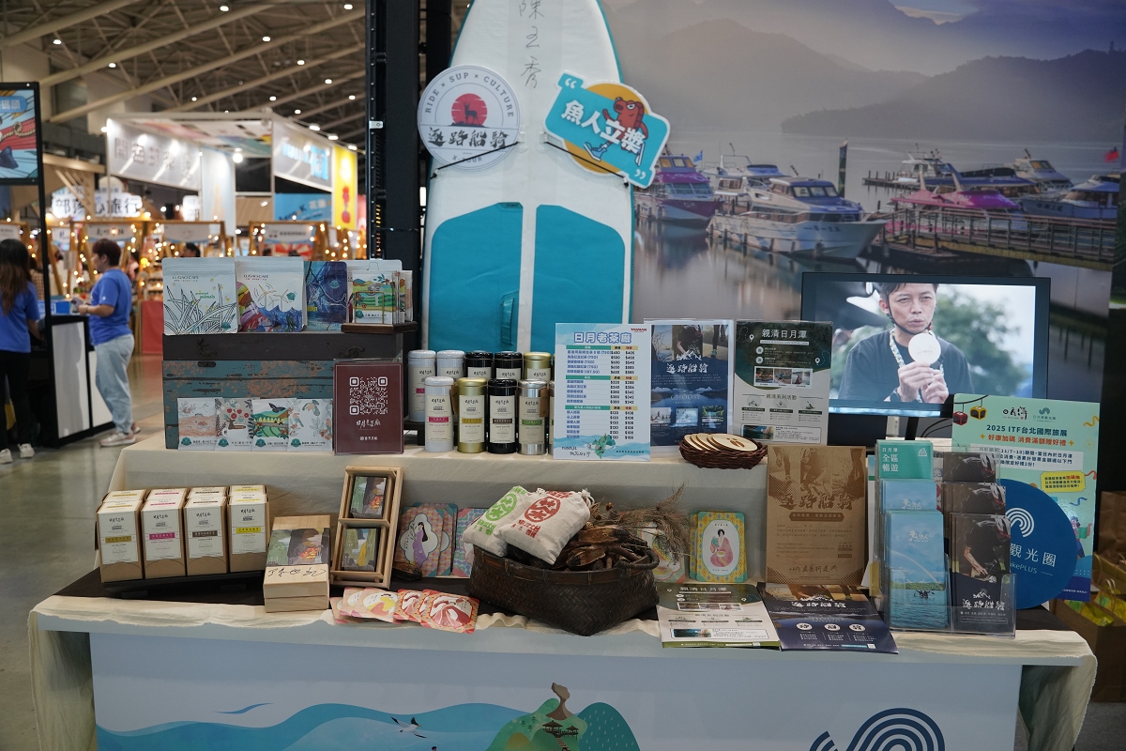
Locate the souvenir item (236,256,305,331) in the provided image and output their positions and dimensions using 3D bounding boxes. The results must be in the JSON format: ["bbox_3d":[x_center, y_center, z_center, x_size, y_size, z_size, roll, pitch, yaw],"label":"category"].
[{"bbox_3d":[-0.664,-0.188,2.021,0.152,0.173,0.068,1,7,3],"label":"souvenir item"}]

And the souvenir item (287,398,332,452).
[{"bbox_3d":[-0.572,0.112,1.990,0.100,0.119,0.025,1,7,3],"label":"souvenir item"}]

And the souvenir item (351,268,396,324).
[{"bbox_3d":[-0.430,-0.176,1.985,0.102,0.122,0.018,2,5,14],"label":"souvenir item"}]

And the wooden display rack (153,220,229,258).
[{"bbox_3d":[-6.112,-1.445,14.403,1.180,2.130,0.700,0,7,-3],"label":"wooden display rack"}]

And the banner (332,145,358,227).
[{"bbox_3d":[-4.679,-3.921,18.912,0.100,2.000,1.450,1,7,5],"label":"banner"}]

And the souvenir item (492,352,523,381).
[{"bbox_3d":[-0.128,0.028,2.067,0.064,0.164,0.064,1,7,4],"label":"souvenir item"}]

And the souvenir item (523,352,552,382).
[{"bbox_3d":[-0.059,0.030,2.060,0.064,0.164,0.064,1,7,4],"label":"souvenir item"}]

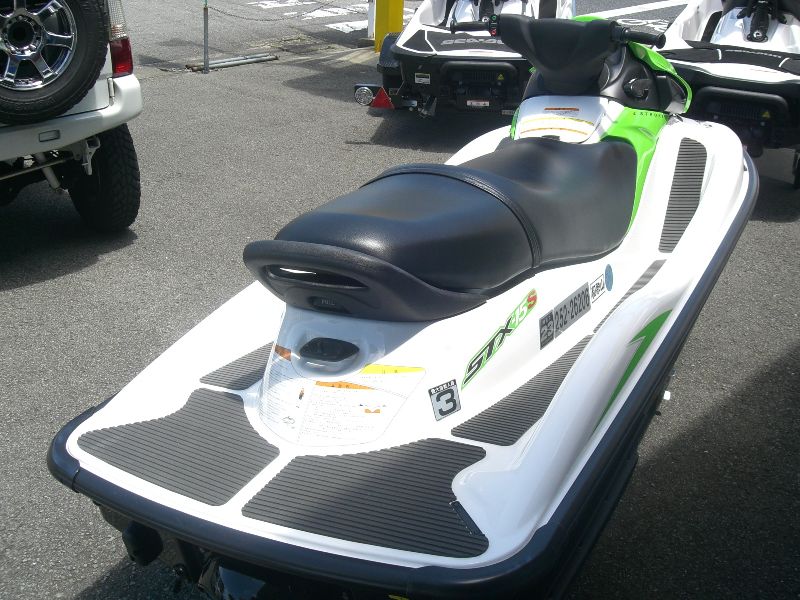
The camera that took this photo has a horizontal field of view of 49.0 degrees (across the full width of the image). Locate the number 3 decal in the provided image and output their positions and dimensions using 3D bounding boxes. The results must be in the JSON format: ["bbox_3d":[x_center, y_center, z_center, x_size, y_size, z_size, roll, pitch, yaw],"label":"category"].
[{"bbox_3d":[0.093,0.201,1.759,0.068,0.065,0.003,-19,9,-34],"label":"number 3 decal"}]

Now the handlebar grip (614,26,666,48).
[{"bbox_3d":[0.698,-0.757,2.534,0.042,0.042,0.151,-23,39,-34],"label":"handlebar grip"}]

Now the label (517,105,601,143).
[{"bbox_3d":[0.500,-0.558,2.766,0.255,0.145,0.035,8,-19,27],"label":"label"}]

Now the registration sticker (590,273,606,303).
[{"bbox_3d":[0.526,-0.030,2.329,0.003,0.050,0.097,0,18,34],"label":"registration sticker"}]

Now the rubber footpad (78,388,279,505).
[{"bbox_3d":[-0.438,0.283,1.830,0.449,0.013,0.334,8,27,28],"label":"rubber footpad"}]

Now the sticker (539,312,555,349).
[{"bbox_3d":[0.345,0.071,2.061,0.003,0.076,0.071,7,23,36],"label":"sticker"}]

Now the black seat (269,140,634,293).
[{"bbox_3d":[0.216,-0.245,2.384,0.533,0.340,1.442,8,22,28],"label":"black seat"}]

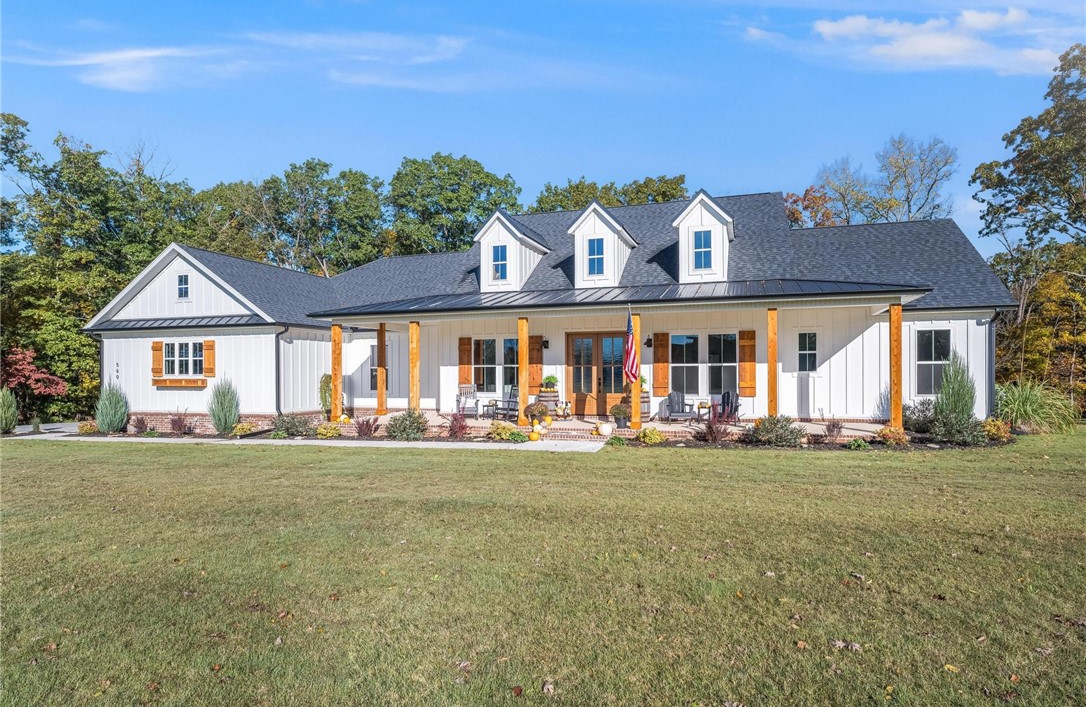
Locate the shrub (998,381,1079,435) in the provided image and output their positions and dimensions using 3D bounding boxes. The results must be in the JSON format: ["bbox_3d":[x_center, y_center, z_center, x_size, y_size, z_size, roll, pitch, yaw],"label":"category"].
[{"bbox_3d":[12.343,1.348,14.300,1.700,1.320,1.650,0,-2,17],"label":"shrub"}]

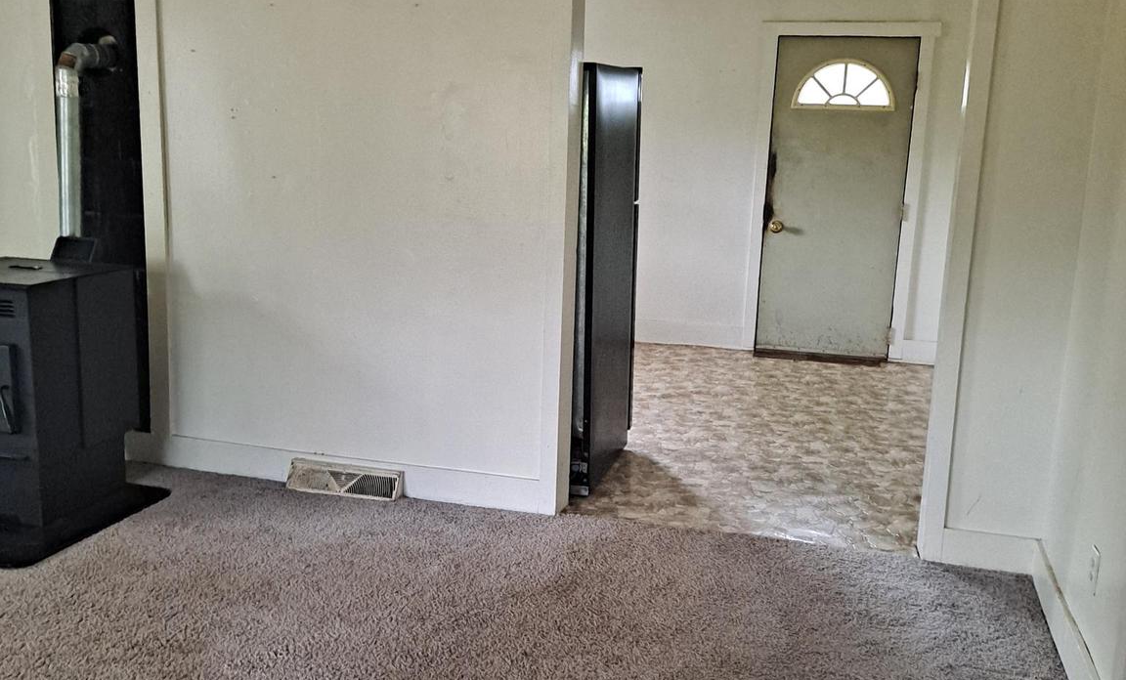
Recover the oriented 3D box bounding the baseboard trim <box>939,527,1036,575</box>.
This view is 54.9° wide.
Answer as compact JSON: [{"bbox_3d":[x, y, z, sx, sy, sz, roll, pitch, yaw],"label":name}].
[{"bbox_3d":[1.418,0.704,3.638,0.305,0.128,0.022,5,11,16],"label":"baseboard trim"}]

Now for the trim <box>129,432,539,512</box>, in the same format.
[{"bbox_3d":[-0.939,0.518,4.324,1.860,0.134,0.022,5,11,16],"label":"trim"}]

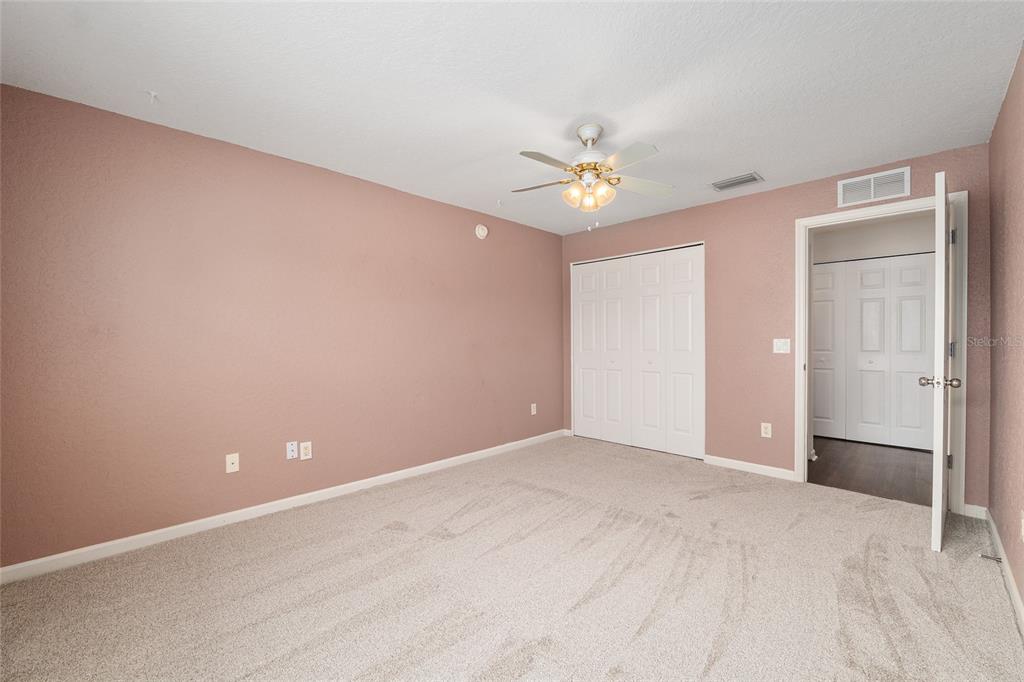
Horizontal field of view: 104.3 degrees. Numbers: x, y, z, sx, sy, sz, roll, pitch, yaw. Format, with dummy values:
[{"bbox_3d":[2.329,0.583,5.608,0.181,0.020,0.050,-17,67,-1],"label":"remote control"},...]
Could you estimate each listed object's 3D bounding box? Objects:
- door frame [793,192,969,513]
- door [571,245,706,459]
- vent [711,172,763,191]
[{"bbox_3d":[2.681,0.085,2.962,0.138,2.128,0.921,0,0,-44],"label":"door frame"},{"bbox_3d":[1.306,0.114,4.362,0.040,2.065,1.539,0,0,-44],"label":"door"},{"bbox_3d":[1.799,-1.269,3.196,0.260,0.020,0.349,0,0,-44],"label":"vent"}]

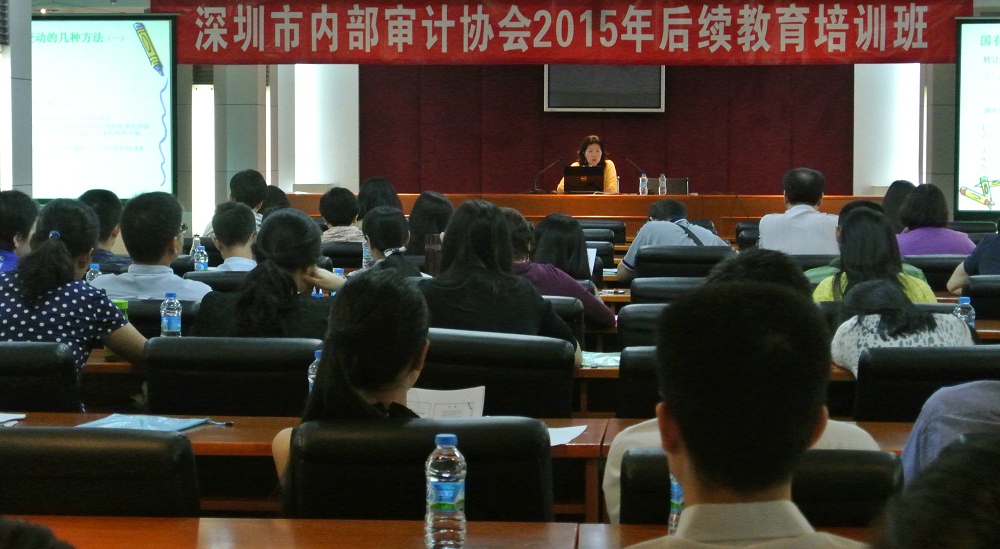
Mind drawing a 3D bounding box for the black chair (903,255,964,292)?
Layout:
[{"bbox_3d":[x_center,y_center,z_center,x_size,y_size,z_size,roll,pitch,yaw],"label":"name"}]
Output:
[{"bbox_3d":[1.894,0.355,10.129,0.530,0.920,0.580,0,4,4],"label":"black chair"}]

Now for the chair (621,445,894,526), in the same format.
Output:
[{"bbox_3d":[0.445,0.689,3.963,0.500,0.880,0.600,0,3,4],"label":"chair"}]

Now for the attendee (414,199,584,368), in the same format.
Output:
[{"bbox_3d":[0.001,0.414,5.755,0.480,1.210,0.800,0,3,3],"label":"attendee"}]

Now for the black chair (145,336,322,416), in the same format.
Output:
[{"bbox_3d":[-0.615,0.580,5.664,0.520,0.890,0.580,0,3,3],"label":"black chair"}]

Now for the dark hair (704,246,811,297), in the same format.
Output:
[{"bbox_3d":[0.493,0.061,4.280,0.195,0.220,0.230,0,4,3],"label":"dark hair"}]

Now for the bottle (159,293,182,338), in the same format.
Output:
[{"bbox_3d":[-0.983,0.169,6.740,0.064,0.216,0.064,0,4,4],"label":"bottle"}]

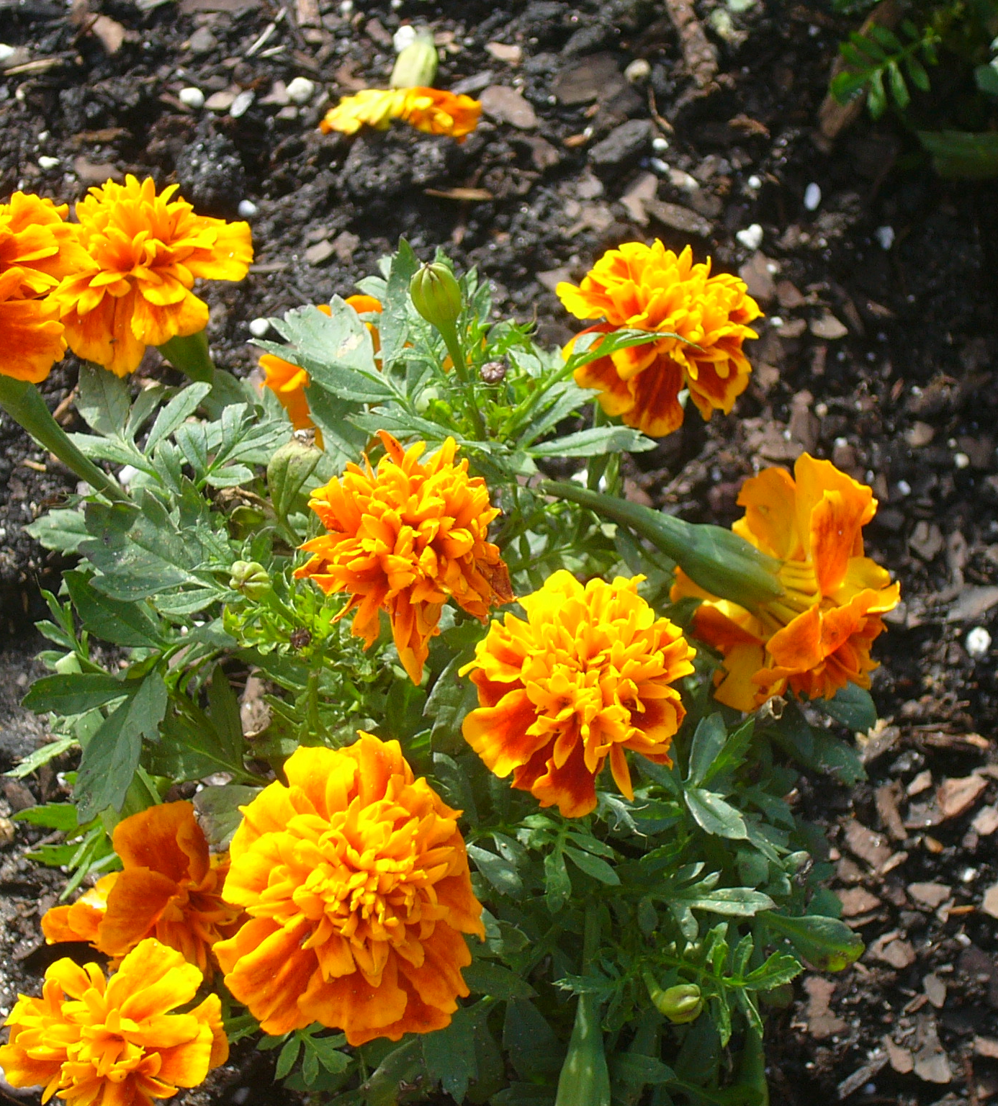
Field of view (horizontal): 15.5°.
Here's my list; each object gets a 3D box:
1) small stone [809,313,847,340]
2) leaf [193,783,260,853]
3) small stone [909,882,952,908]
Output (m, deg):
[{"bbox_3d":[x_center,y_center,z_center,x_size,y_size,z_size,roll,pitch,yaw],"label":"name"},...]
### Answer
[{"bbox_3d":[0.085,-0.059,0.949,0.008,0.005,0.008,-17,50,-15],"label":"small stone"},{"bbox_3d":[-0.061,0.063,0.860,0.022,0.004,0.018,-1,45,-1],"label":"leaf"},{"bbox_3d":[0.102,0.081,0.866,0.010,0.004,0.006,0,45,0],"label":"small stone"}]

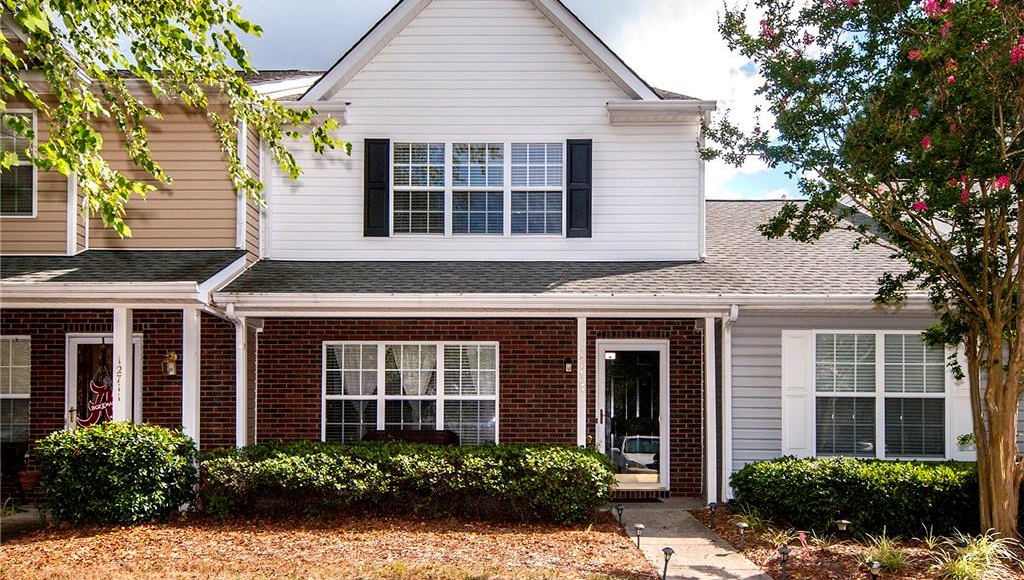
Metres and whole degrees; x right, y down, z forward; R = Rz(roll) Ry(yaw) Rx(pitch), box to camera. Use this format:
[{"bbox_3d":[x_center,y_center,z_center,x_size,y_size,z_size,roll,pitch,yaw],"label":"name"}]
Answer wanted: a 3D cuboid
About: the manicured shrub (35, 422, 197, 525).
[{"bbox_3d":[-4.412,2.031,7.900,1.780,1.070,1.200,0,-3,0],"label":"manicured shrub"}]

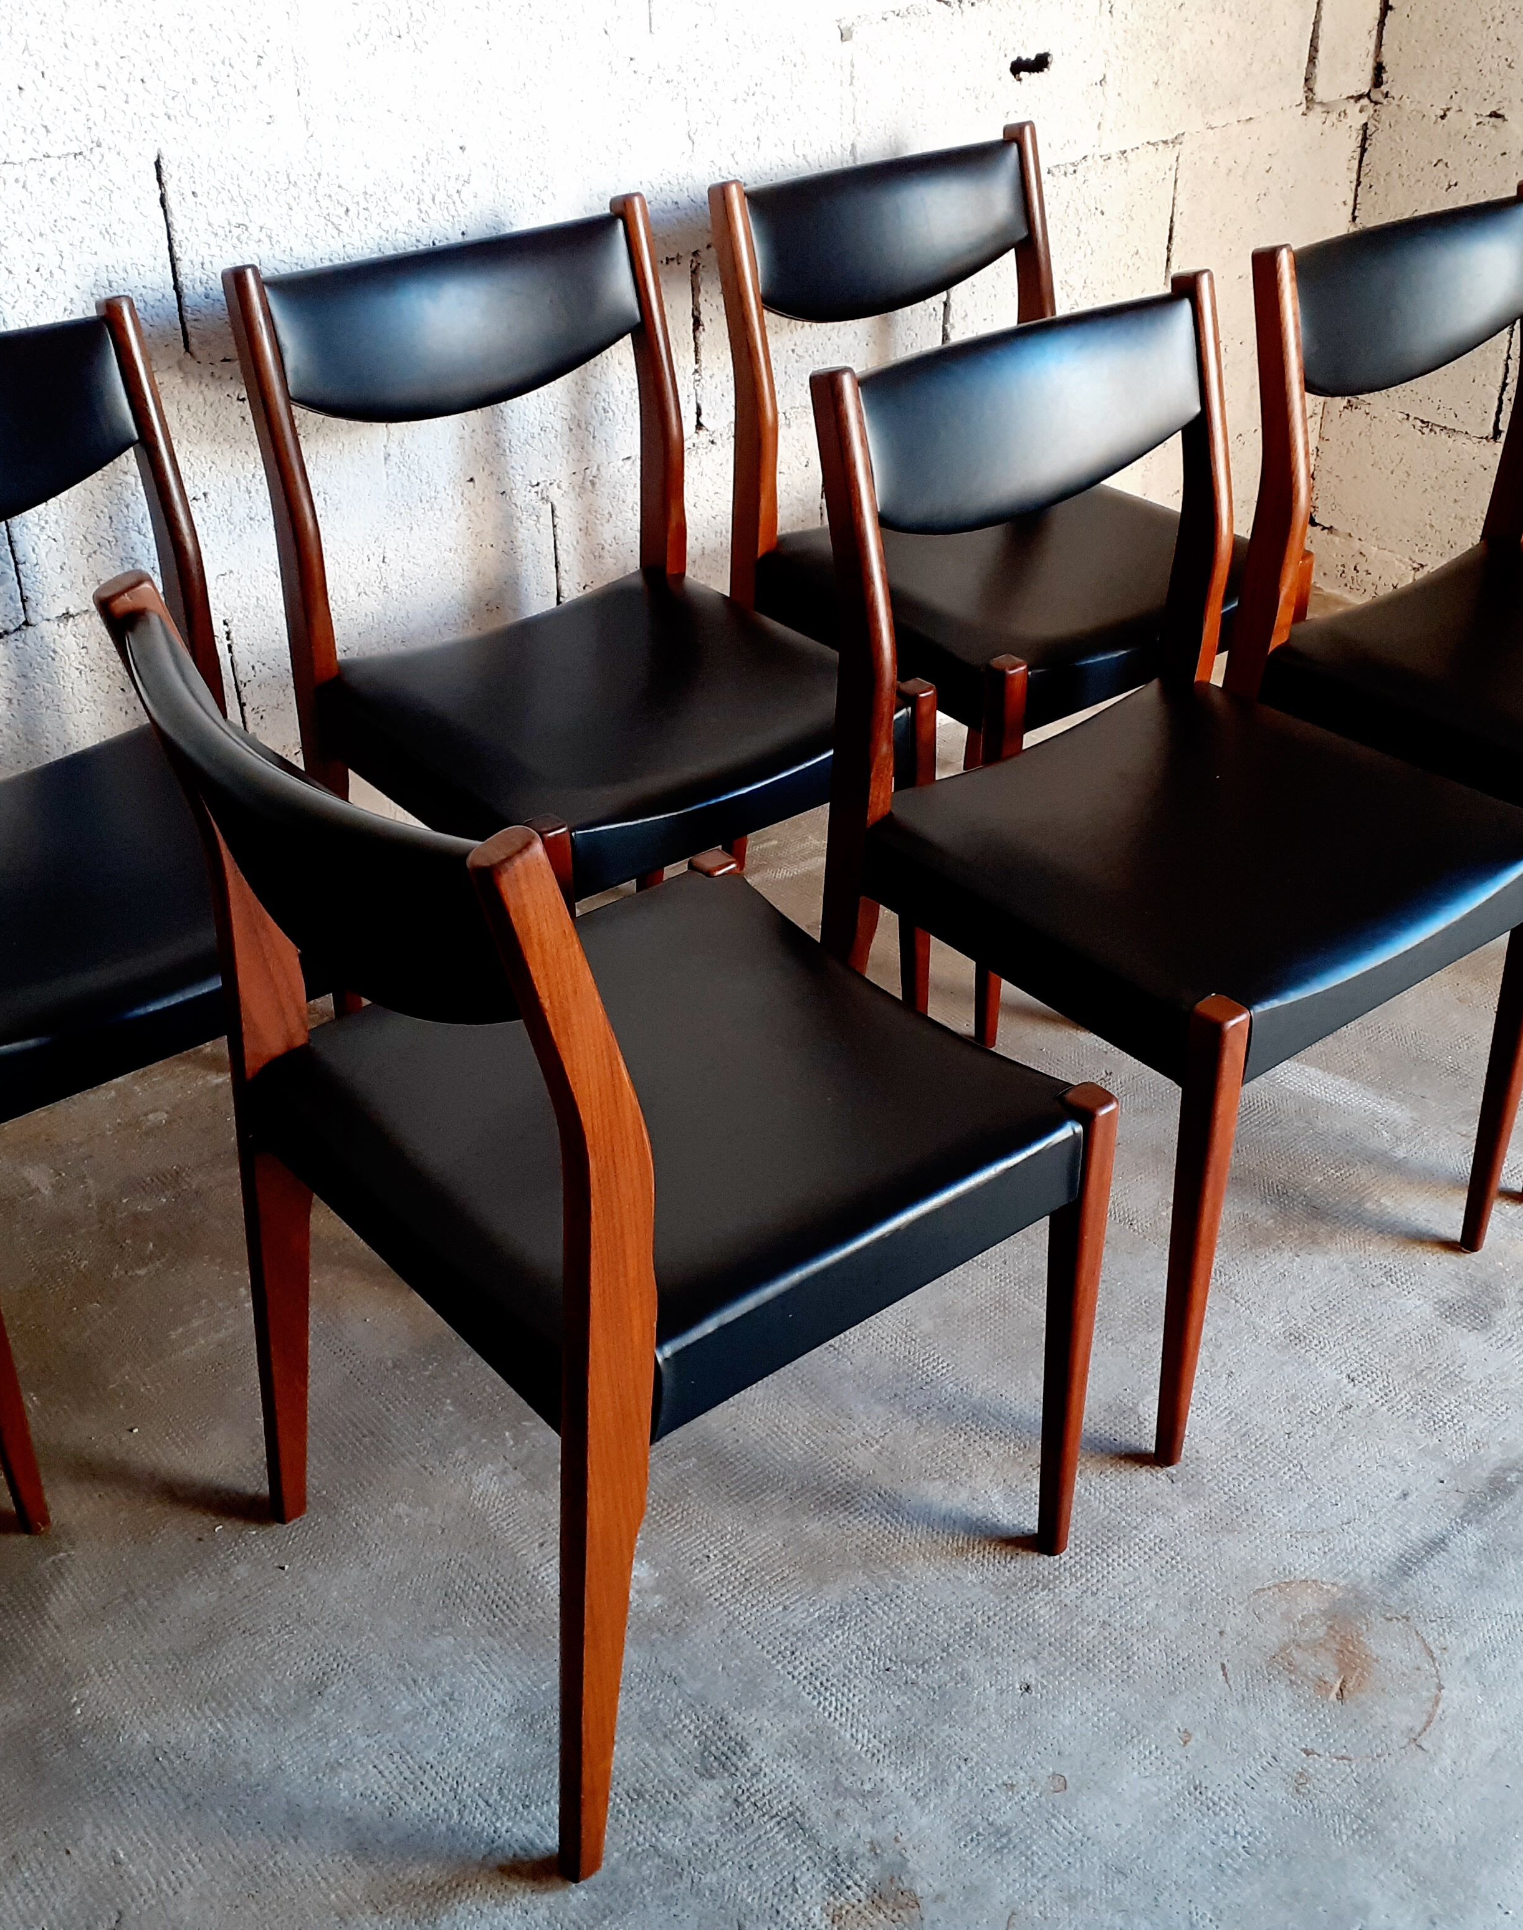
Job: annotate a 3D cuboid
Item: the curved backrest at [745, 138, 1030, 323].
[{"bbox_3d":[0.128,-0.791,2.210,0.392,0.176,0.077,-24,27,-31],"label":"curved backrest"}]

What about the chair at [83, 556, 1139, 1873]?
[{"bbox_3d":[-0.086,0.121,1.409,0.508,0.816,0.458,-24,41,-32],"label":"chair"}]

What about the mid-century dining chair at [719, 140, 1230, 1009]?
[{"bbox_3d":[0.262,-0.436,2.244,0.458,0.816,0.508,-24,40,-31],"label":"mid-century dining chair"}]

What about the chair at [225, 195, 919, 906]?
[{"bbox_3d":[-0.162,-0.254,1.973,0.458,0.816,0.508,-24,40,-31],"label":"chair"}]

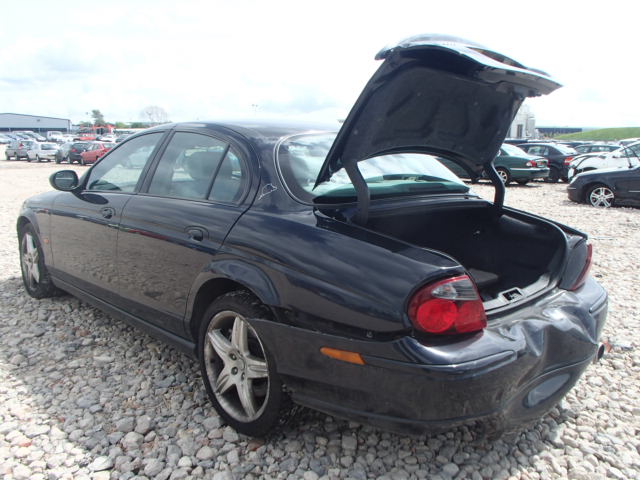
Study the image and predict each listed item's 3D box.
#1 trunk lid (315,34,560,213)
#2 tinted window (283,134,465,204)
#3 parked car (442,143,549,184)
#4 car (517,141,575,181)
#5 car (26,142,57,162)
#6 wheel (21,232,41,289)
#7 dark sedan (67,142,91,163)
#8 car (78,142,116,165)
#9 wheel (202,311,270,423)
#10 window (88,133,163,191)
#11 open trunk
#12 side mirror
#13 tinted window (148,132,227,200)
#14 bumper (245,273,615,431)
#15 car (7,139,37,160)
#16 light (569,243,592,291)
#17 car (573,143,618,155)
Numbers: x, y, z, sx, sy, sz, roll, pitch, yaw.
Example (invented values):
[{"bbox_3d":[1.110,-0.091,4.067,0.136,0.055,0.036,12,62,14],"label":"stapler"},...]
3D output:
[{"bbox_3d":[0.595,-0.493,2.322,1.250,0.710,0.260,-9,47,-44],"label":"trunk lid"},{"bbox_3d":[0.256,-0.419,2.699,1.260,0.140,0.560,-9,46,-43],"label":"tinted window"},{"bbox_3d":[5.719,-2.757,18.779,4.670,1.390,1.790,9,14,41],"label":"parked car"},{"bbox_3d":[8.350,-3.165,20.900,4.400,1.420,1.750,10,14,43],"label":"car"},{"bbox_3d":[-20.631,-6.504,38.610,1.680,1.440,3.900,-8,13,-40],"label":"car"},{"bbox_3d":[-2.358,0.171,4.351,0.190,0.480,0.480,-10,14,-44],"label":"wheel"},{"bbox_3d":[-17.896,-6.295,37.659,1.740,1.450,4.250,-8,13,-40],"label":"dark sedan"},{"bbox_3d":[-13.673,-5.450,33.000,1.680,1.400,4.150,-9,14,-42],"label":"car"},{"bbox_3d":[-0.303,0.535,2.292,0.200,0.480,0.480,-9,14,-43],"label":"wheel"},{"bbox_3d":[-1.238,-0.478,3.201,0.790,0.400,0.060,10,-10,45],"label":"window"},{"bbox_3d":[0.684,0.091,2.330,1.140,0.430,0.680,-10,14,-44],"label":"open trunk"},{"bbox_3d":[-1.625,-0.379,3.289,0.190,0.140,0.115,-10,14,-44],"label":"side mirror"},{"bbox_3d":[-0.687,-0.390,2.687,0.620,0.360,0.060,10,-11,45],"label":"tinted window"},{"bbox_3d":[0.682,0.406,2.393,1.800,0.520,0.860,-9,14,-43],"label":"bumper"},{"bbox_3d":[-21.795,-6.636,38.300,1.700,1.460,4.200,-9,14,-42],"label":"car"},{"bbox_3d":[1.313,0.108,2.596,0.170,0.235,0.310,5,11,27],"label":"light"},{"bbox_3d":[15.277,-4.487,28.500,1.750,1.430,4.450,-10,14,-44],"label":"car"}]

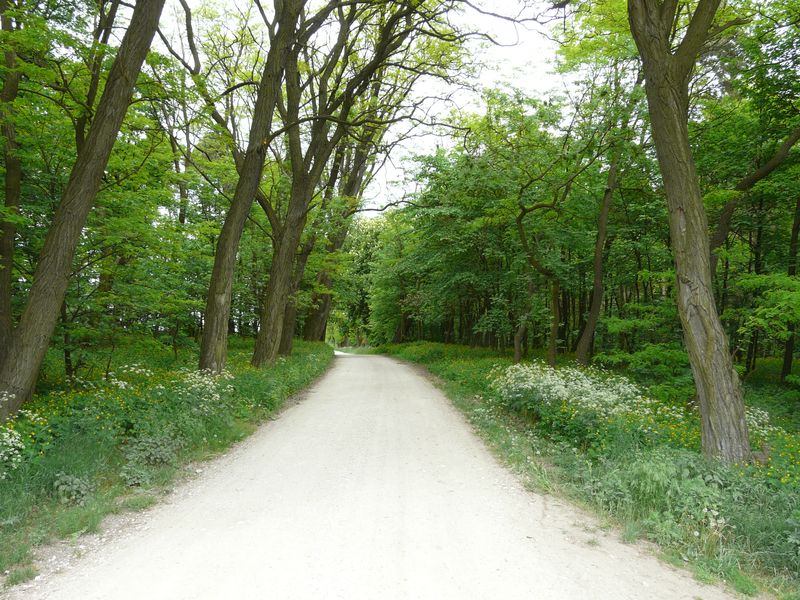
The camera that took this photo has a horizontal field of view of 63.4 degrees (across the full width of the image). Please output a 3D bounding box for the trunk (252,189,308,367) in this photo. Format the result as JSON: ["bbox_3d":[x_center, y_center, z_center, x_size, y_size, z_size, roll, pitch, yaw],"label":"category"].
[{"bbox_3d":[-3.607,-0.629,19.636,0.880,5.670,0.820,11,-3,-11],"label":"trunk"}]

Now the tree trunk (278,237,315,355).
[{"bbox_3d":[-3.976,-0.087,25.113,0.660,4.870,0.600,11,-3,-9],"label":"tree trunk"}]

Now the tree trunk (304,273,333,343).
[{"bbox_3d":[-4.233,0.513,34.089,1.150,3.980,1.050,9,-3,-7],"label":"tree trunk"}]

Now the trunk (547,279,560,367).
[{"bbox_3d":[4.669,0.825,19.561,0.280,2.960,0.270,2,-3,14],"label":"trunk"}]

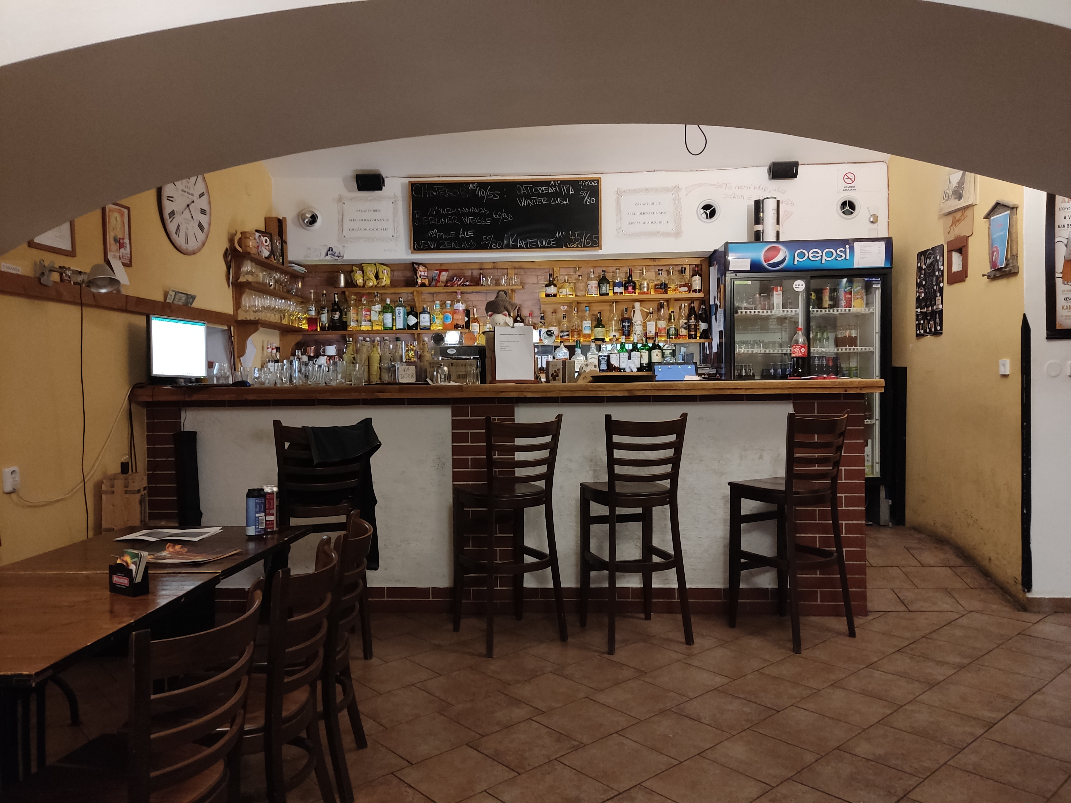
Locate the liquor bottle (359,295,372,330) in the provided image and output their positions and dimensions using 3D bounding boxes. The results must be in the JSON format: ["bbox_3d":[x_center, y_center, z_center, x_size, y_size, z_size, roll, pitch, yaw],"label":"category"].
[{"bbox_3d":[-1.419,-0.743,6.480,0.088,0.301,0.088,-1,1,3],"label":"liquor bottle"}]

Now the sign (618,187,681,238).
[{"bbox_3d":[0.918,-1.526,6.235,0.530,0.412,0.015,-1,1,3],"label":"sign"}]

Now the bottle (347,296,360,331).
[{"bbox_3d":[-1.525,-0.742,6.486,0.085,0.298,0.085,-1,1,3],"label":"bottle"}]

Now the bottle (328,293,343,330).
[{"bbox_3d":[-1.667,-0.752,6.493,0.091,0.318,0.091,-1,1,3],"label":"bottle"}]

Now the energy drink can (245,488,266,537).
[{"bbox_3d":[-0.989,0.393,2.734,0.066,0.168,0.066,-1,1,0],"label":"energy drink can"}]

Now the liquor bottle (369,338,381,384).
[{"bbox_3d":[-0.970,-0.249,4.680,0.069,0.268,0.069,-1,1,3],"label":"liquor bottle"}]

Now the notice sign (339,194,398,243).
[{"bbox_3d":[-1.373,-1.503,6.355,0.488,0.399,0.015,-1,1,3],"label":"notice sign"}]

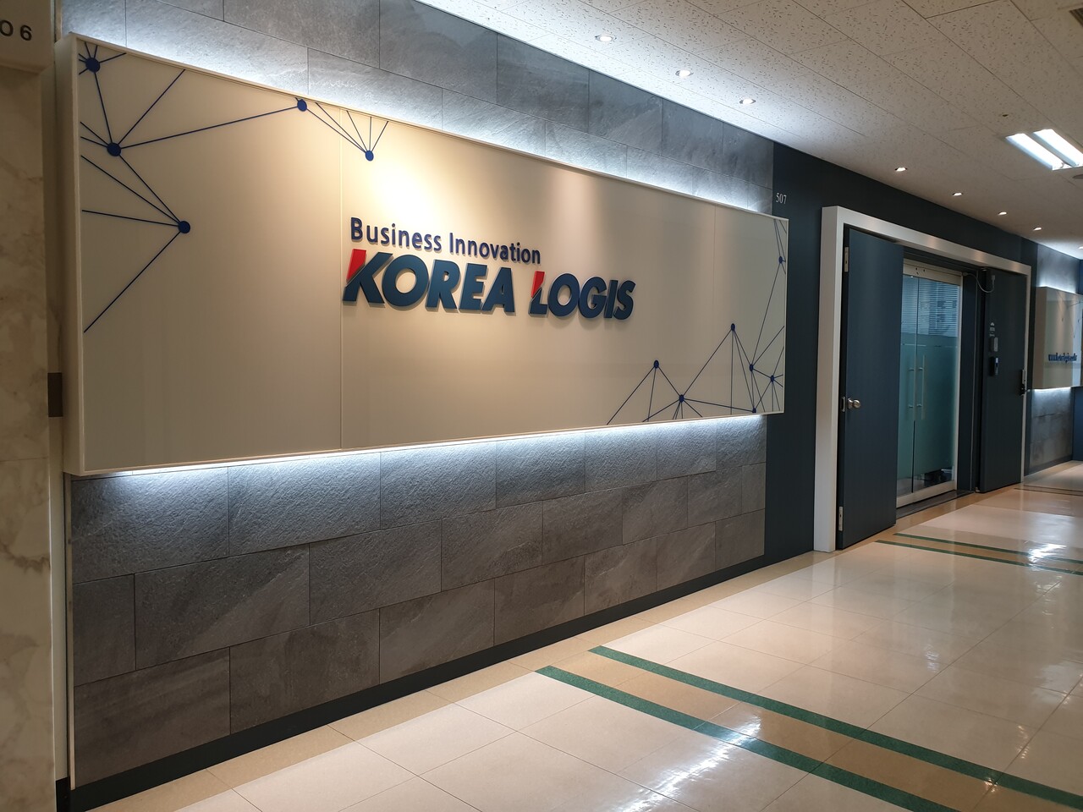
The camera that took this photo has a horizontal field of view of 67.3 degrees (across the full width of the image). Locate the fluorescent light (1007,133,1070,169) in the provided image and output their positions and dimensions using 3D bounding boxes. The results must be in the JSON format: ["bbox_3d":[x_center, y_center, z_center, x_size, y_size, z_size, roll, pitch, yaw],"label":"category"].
[{"bbox_3d":[3.323,-1.696,5.412,0.115,0.060,1.185,4,5,44],"label":"fluorescent light"}]

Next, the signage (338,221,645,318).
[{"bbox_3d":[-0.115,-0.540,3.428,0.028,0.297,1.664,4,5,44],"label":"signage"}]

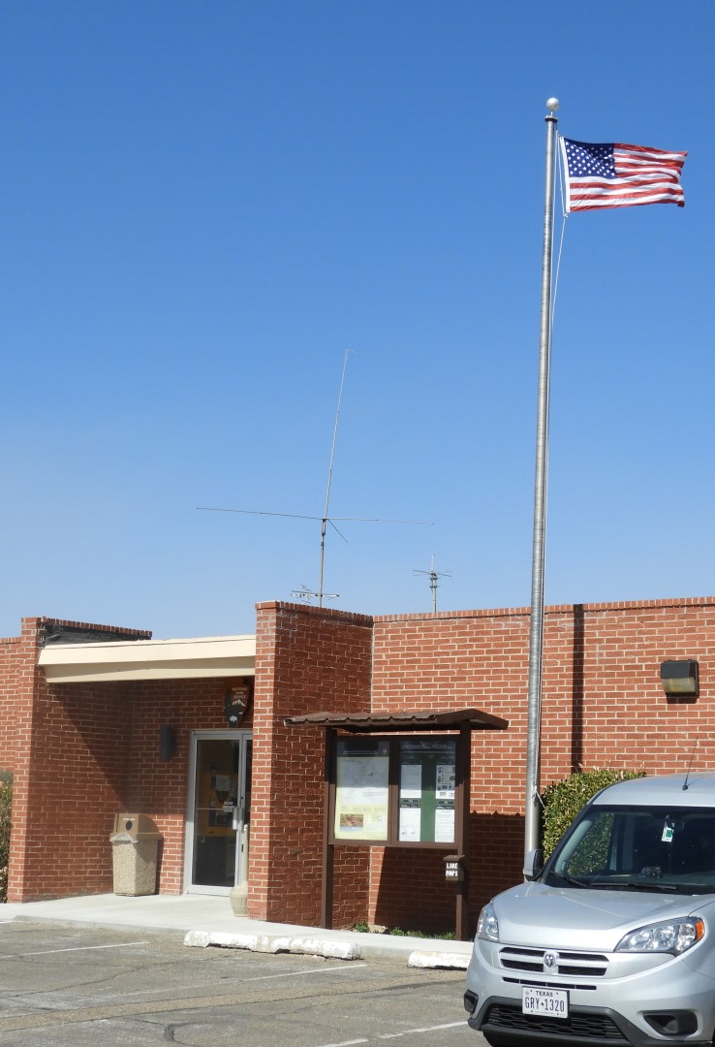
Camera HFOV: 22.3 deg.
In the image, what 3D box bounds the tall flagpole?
[{"bbox_3d":[2.089,-0.236,20.567,0.151,9.601,0.151,-4,-10,39],"label":"tall flagpole"}]

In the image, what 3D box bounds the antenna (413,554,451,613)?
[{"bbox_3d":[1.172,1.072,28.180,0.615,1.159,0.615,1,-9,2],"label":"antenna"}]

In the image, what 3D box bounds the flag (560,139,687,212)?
[{"bbox_3d":[3.114,-4.025,21.187,1.504,0.891,0.283,2,-9,-4],"label":"flag"}]

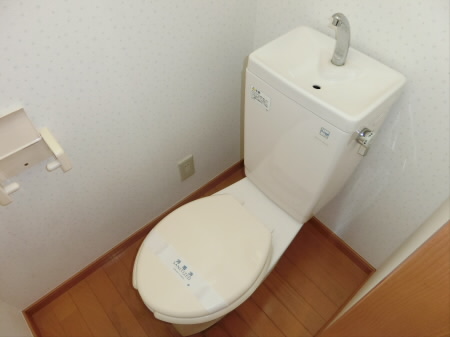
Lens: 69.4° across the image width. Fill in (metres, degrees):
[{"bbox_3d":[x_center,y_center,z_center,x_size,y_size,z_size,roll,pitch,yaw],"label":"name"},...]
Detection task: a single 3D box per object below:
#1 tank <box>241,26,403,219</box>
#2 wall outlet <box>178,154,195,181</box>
[{"bbox_3d":[0.250,-0.099,0.984,0.235,0.481,0.328,-35,59,-24],"label":"tank"},{"bbox_3d":[-0.160,0.001,1.363,0.071,0.121,0.010,-35,59,-24],"label":"wall outlet"}]

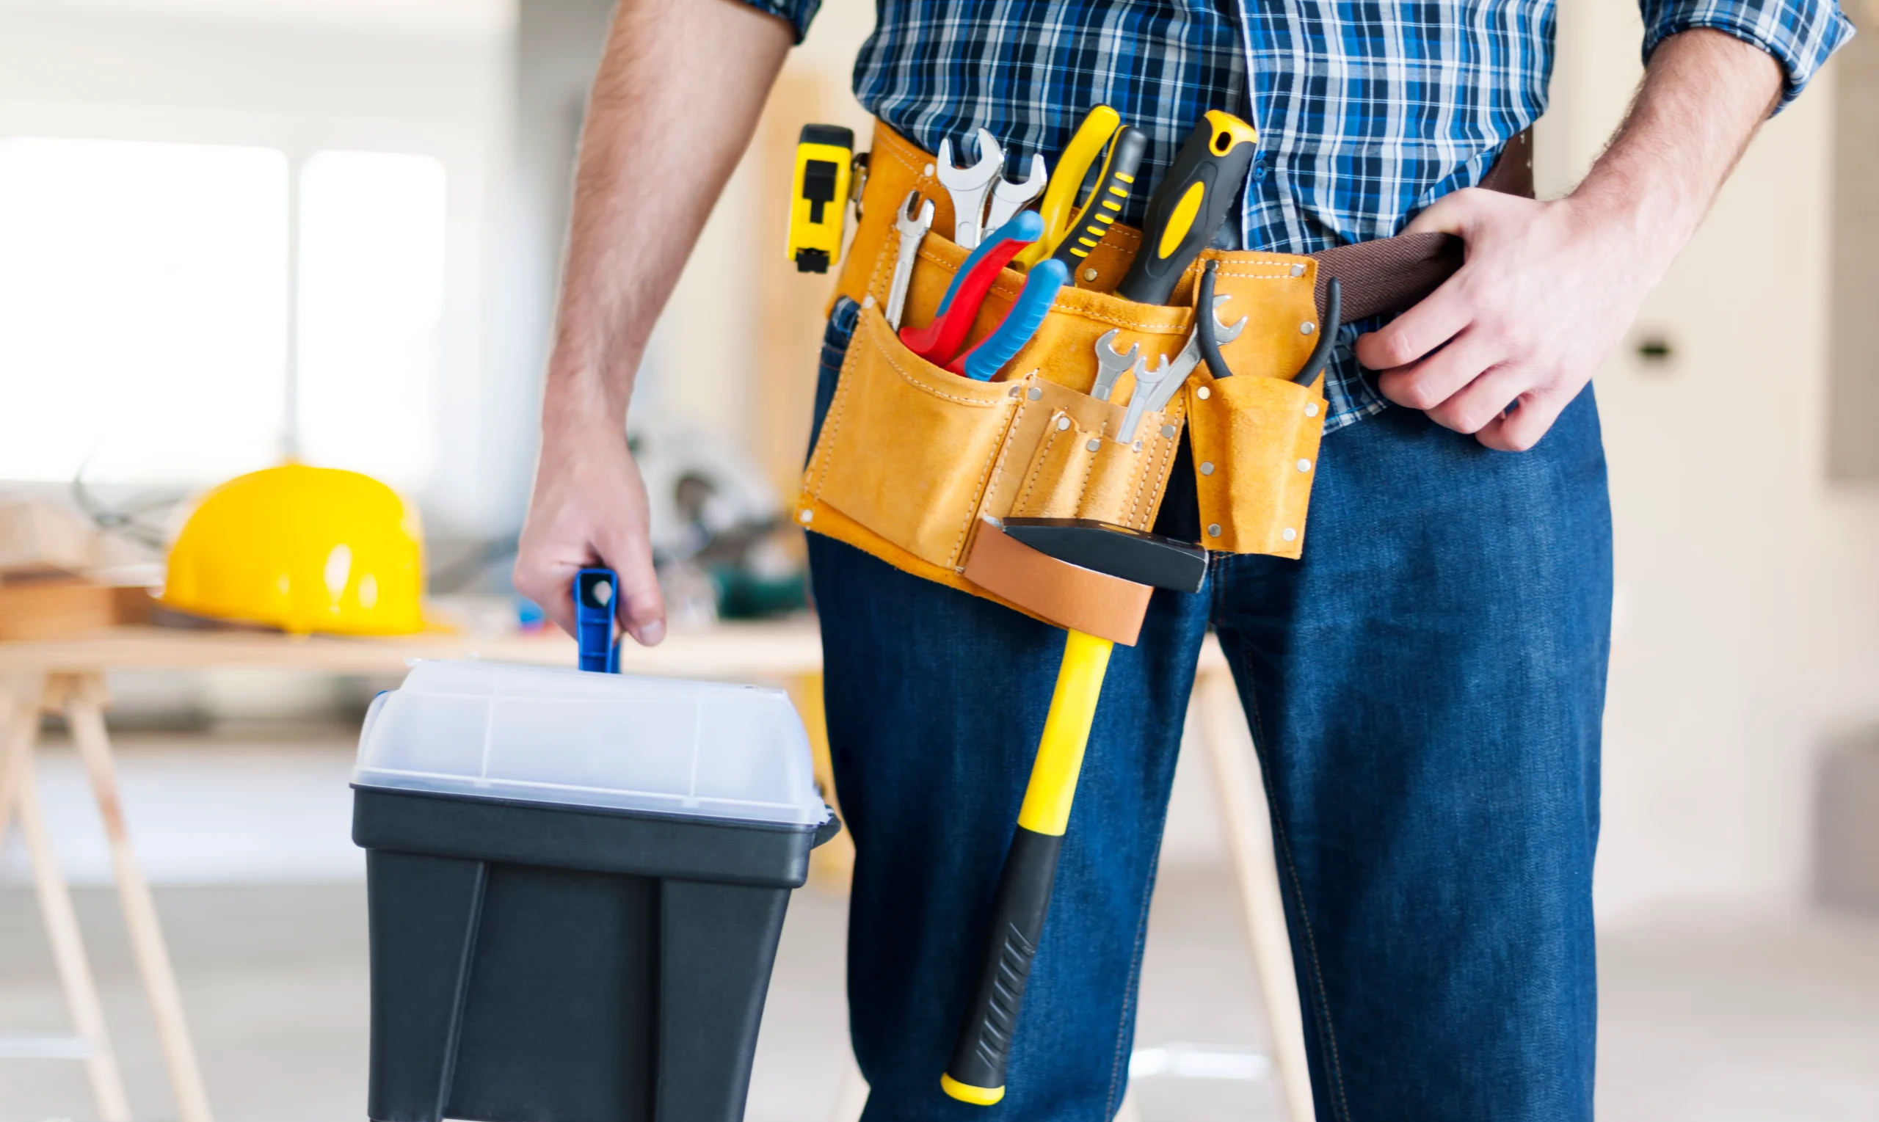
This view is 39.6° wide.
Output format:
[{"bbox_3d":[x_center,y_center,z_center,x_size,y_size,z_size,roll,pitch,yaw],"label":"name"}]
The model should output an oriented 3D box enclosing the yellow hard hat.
[{"bbox_3d":[-0.602,-0.012,2.470,0.275,0.158,0.215,4,2,13],"label":"yellow hard hat"}]

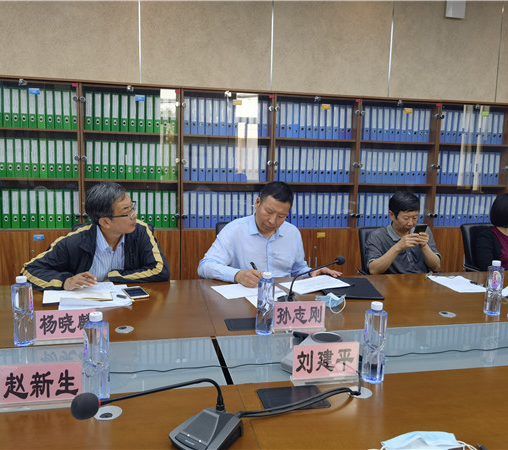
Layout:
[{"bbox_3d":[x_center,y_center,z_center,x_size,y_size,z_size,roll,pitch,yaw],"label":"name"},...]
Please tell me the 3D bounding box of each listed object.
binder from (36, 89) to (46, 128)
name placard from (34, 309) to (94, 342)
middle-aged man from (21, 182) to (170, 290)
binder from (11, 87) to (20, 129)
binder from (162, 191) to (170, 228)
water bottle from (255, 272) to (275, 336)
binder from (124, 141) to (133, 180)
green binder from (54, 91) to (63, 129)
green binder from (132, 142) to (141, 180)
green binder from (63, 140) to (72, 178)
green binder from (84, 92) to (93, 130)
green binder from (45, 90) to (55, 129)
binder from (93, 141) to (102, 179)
[{"bbox_3d":[-1.748,-0.954,3.922,0.059,0.317,0.280,0,7,-11],"label":"binder"},{"bbox_3d":[-0.645,0.347,1.610,0.200,0.110,0.042,0,7,-11],"label":"name placard"},{"bbox_3d":[-0.813,0.406,2.404,0.730,1.270,0.680,-1,7,-18],"label":"middle-aged man"},{"bbox_3d":[-1.936,-0.954,3.884,0.059,0.317,0.280,0,7,-11],"label":"binder"},{"bbox_3d":[-0.794,-0.148,4.210,0.059,0.317,0.280,0,7,-11],"label":"binder"},{"bbox_3d":[0.041,0.289,1.713,0.066,0.230,0.066,0,7,-12],"label":"water bottle"},{"bbox_3d":[-1.076,-0.554,4.072,0.056,0.315,0.285,0,7,-12],"label":"binder"},{"bbox_3d":[-1.608,-0.949,3.927,0.060,0.318,0.285,0,7,-12],"label":"green binder"},{"bbox_3d":[-1.014,-0.555,4.101,0.060,0.318,0.285,0,7,-12],"label":"green binder"},{"bbox_3d":[-1.557,-0.553,3.989,0.060,0.318,0.285,0,7,-12],"label":"green binder"},{"bbox_3d":[-1.377,-0.938,3.960,0.060,0.315,0.280,0,7,-12],"label":"green binder"},{"bbox_3d":[-1.667,-0.943,3.899,0.056,0.315,0.285,0,7,-12],"label":"green binder"},{"bbox_3d":[-1.326,-0.553,4.020,0.056,0.315,0.285,0,7,-12],"label":"binder"}]

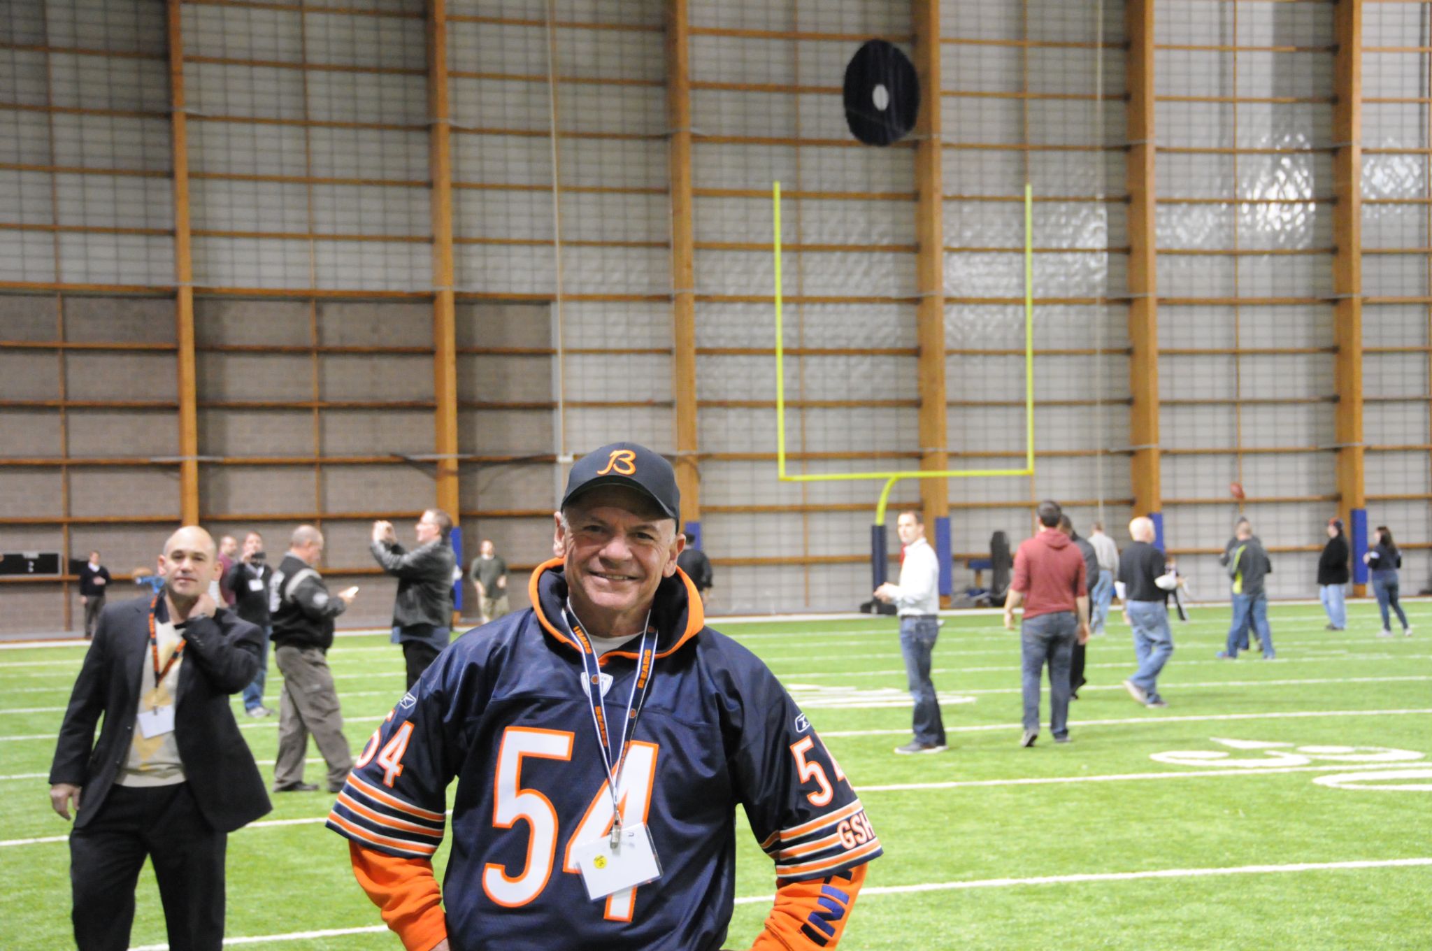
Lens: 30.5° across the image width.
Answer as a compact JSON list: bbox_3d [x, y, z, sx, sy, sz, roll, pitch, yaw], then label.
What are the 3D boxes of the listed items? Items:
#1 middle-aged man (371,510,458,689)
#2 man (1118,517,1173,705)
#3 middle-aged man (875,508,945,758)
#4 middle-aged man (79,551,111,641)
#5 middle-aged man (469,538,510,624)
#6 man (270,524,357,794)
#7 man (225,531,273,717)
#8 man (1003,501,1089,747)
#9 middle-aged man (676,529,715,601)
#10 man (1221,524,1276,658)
[{"bbox_3d":[-2.100,1.168,18.375,0.660,1.850,0.540,-1,-2,5],"label":"middle-aged man"},{"bbox_3d":[4.007,1.262,24.526,0.560,1.750,0.580,-3,-2,41],"label":"man"},{"bbox_3d":[1.451,1.150,19.575,0.520,1.800,0.500,-1,-2,7],"label":"middle-aged man"},{"bbox_3d":[-12.539,2.387,52.976,0.620,1.790,0.420,-1,-2,-11],"label":"middle-aged man"},{"bbox_3d":[-4.061,2.033,46.976,0.680,1.780,0.440,-1,-2,-3],"label":"middle-aged man"},{"bbox_3d":[-2.684,1.212,17.426,0.660,1.770,0.540,0,-2,-30],"label":"man"},{"bbox_3d":[-4.609,1.464,25.975,0.560,1.820,0.480,-1,-2,-18],"label":"man"},{"bbox_3d":[2.526,1.122,20.075,0.660,1.850,0.480,-1,-2,6],"label":"man"},{"bbox_3d":[-0.312,1.742,39.475,0.600,1.800,0.420,-1,-2,6],"label":"middle-aged man"},{"bbox_3d":[6.762,1.484,33.376,0.640,1.730,0.480,-1,-2,-18],"label":"man"}]

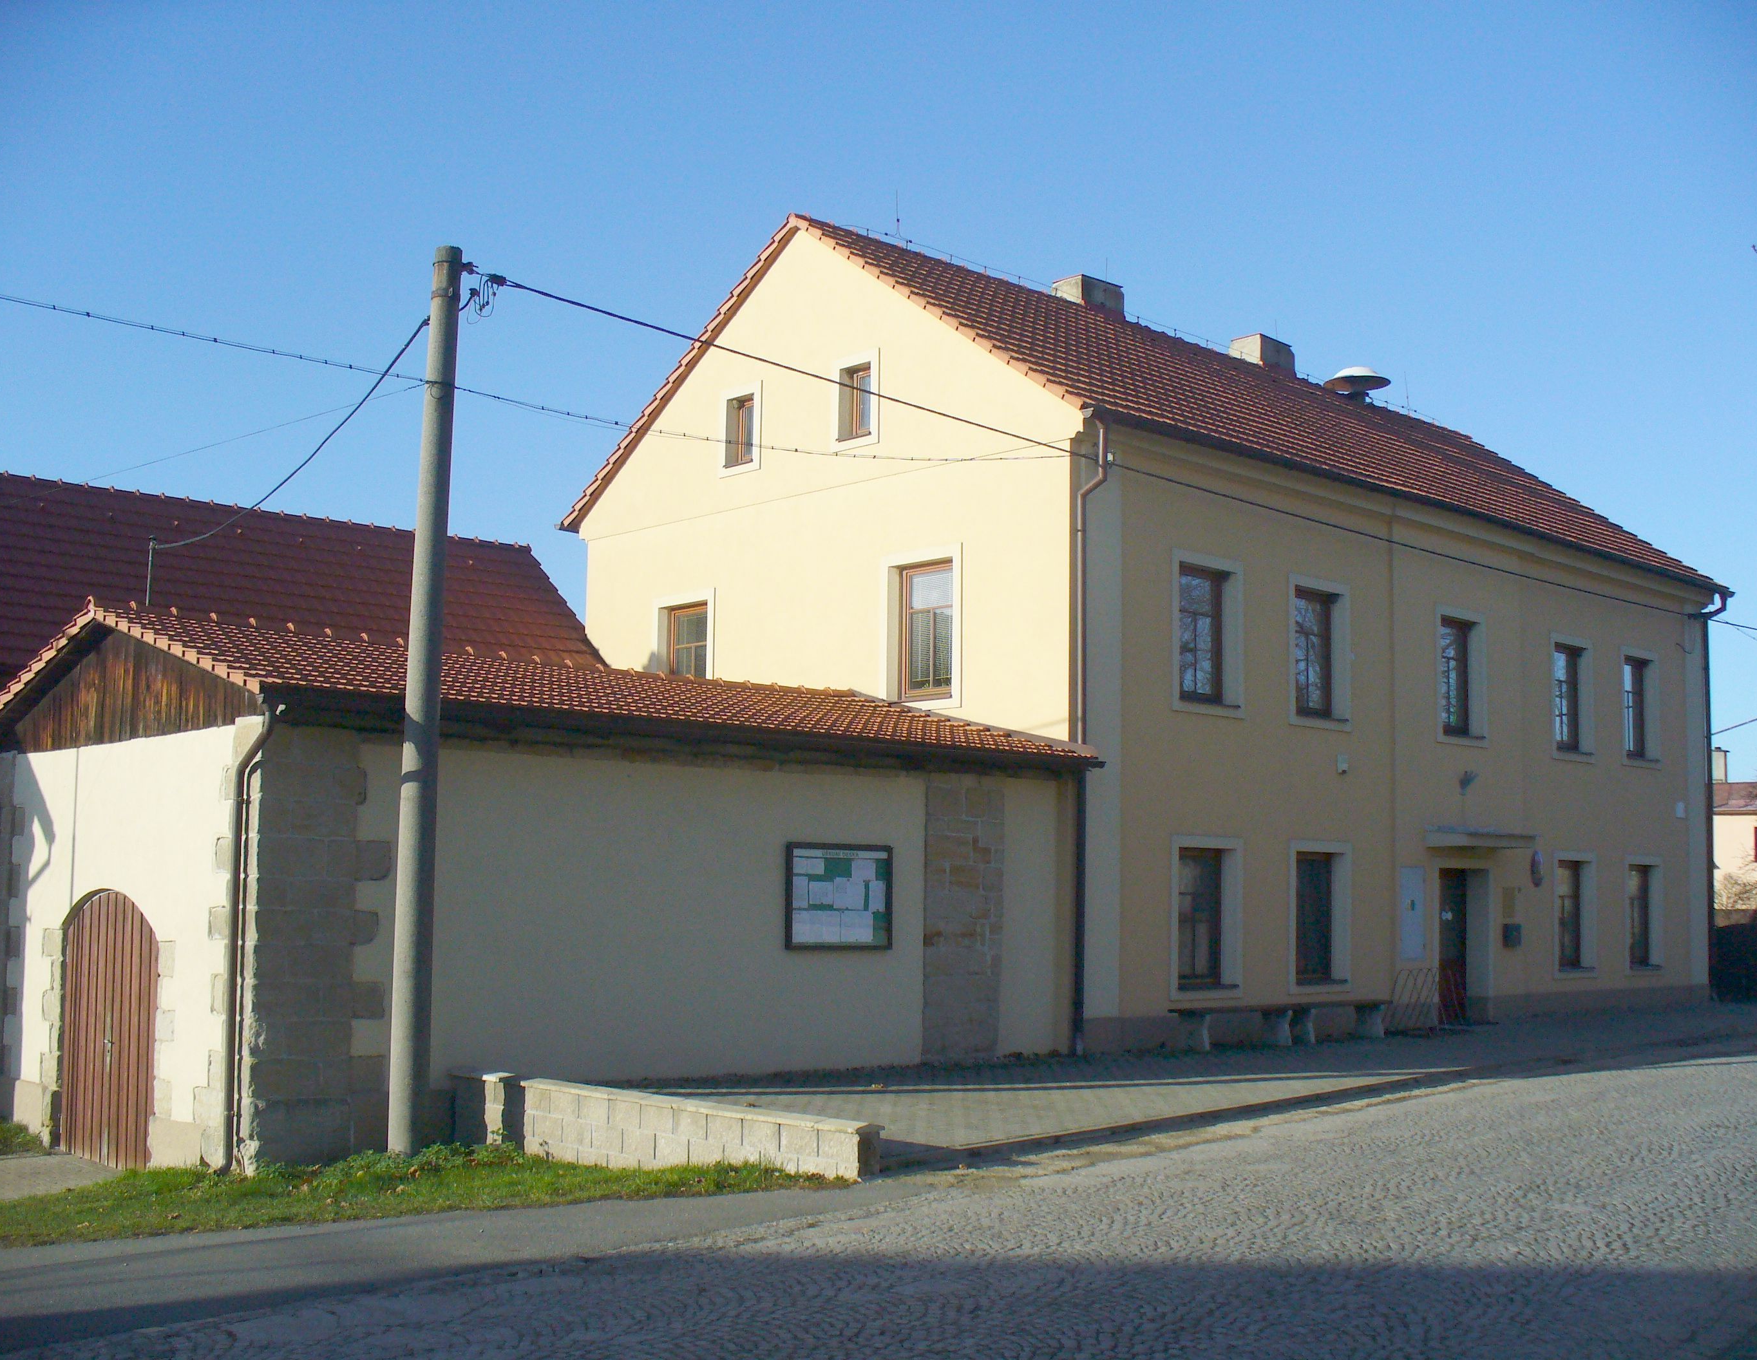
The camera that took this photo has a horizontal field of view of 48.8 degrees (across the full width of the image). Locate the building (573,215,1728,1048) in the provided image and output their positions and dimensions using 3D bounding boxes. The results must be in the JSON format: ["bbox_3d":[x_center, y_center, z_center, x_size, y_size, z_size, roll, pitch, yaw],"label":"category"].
[{"bbox_3d":[4.843,-0.131,29.873,16.278,10.329,10.149,7,-8,-42],"label":"building"}]

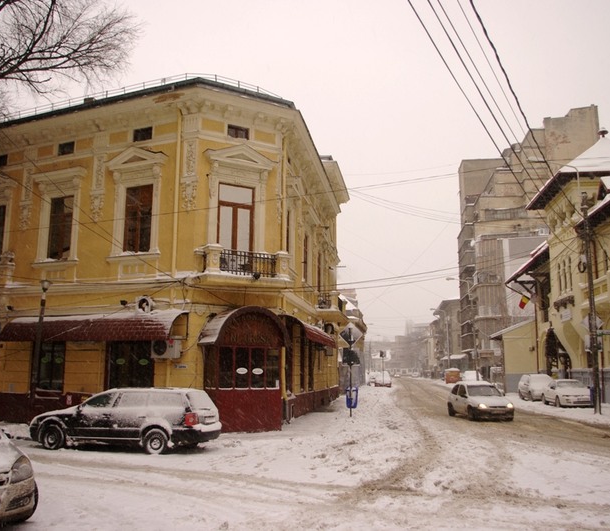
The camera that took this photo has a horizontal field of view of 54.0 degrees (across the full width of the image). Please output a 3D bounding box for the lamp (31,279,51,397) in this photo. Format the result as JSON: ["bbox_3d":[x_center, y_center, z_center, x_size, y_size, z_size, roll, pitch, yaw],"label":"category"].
[{"bbox_3d":[-7.899,2.660,17.797,0.360,4.480,0.360,0,-10,0],"label":"lamp"}]

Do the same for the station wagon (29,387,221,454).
[{"bbox_3d":[-4.530,3.903,15.305,4.670,1.500,1.760,-2,-10,13],"label":"station wagon"}]

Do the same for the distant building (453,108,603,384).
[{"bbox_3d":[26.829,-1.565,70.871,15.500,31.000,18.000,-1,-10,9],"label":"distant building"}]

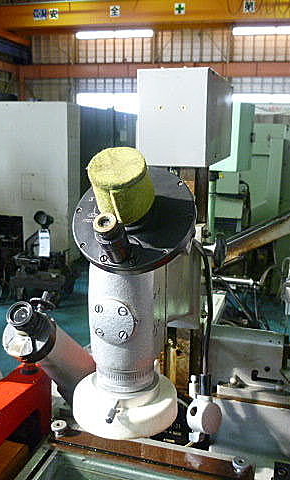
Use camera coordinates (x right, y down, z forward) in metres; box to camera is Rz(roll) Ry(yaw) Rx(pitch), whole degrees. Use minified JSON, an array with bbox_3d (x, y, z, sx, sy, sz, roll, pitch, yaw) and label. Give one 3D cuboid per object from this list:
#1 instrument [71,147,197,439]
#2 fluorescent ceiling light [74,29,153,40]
[{"bbox_3d":[-0.017,0.058,0.658,0.163,0.378,0.190,5,13,16],"label":"instrument"},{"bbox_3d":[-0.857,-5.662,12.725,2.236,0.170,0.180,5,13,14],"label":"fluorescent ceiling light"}]

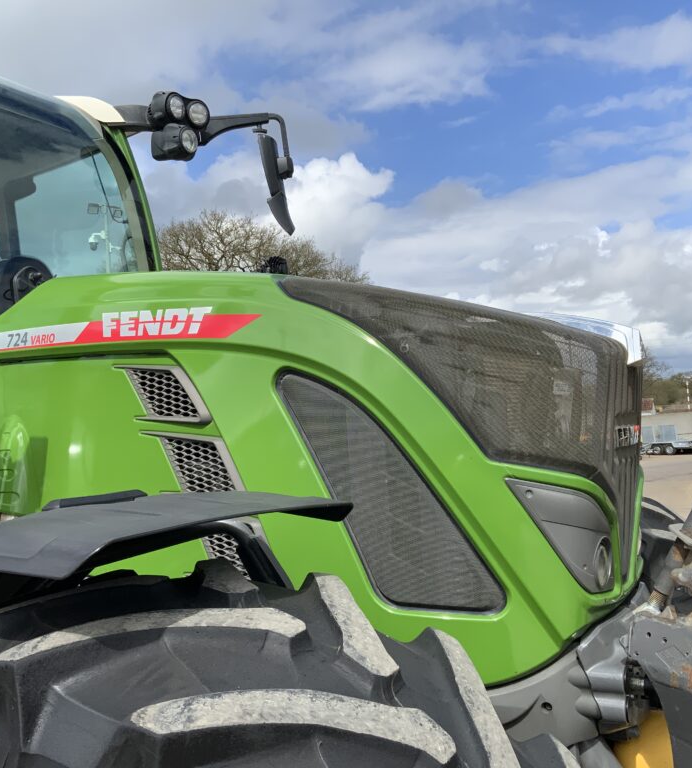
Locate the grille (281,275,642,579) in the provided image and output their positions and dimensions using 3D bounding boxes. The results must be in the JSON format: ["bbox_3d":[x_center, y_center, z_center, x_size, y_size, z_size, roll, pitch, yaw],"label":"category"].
[{"bbox_3d":[0.332,0.093,2.298,0.880,0.780,0.780,-5,-3,25],"label":"grille"}]

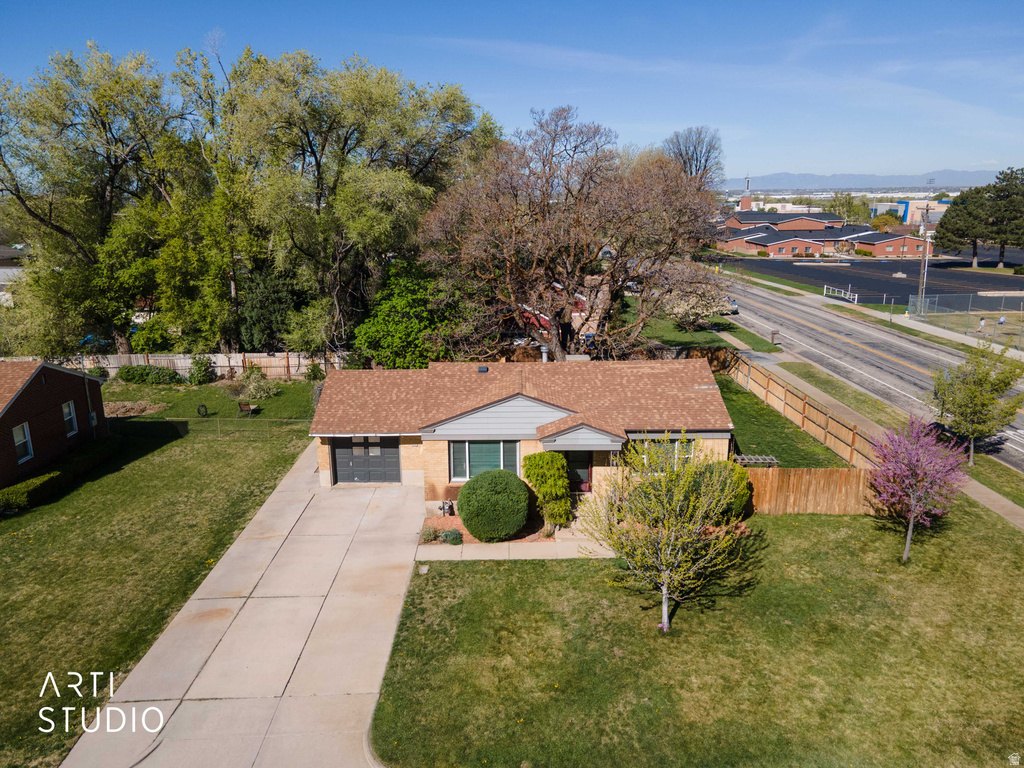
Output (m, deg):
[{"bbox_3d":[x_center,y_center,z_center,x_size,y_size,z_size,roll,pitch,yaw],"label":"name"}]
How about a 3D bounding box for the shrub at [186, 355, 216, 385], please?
[{"bbox_3d":[-19.049,-0.973,43.774,1.750,1.900,1.600,-1,15,0],"label":"shrub"}]

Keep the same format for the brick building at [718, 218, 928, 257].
[{"bbox_3d":[60.500,-32.290,150.852,33.000,7.800,46.000,0,15,0],"label":"brick building"}]

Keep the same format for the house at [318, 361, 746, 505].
[{"bbox_3d":[-0.074,1.395,28.674,15.300,4.800,10.300,-1,15,0],"label":"house"}]

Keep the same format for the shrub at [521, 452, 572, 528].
[{"bbox_3d":[1.175,3.669,23.670,1.550,3.000,1.400,-1,15,0],"label":"shrub"}]

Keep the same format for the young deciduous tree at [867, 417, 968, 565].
[{"bbox_3d":[12.620,3.425,22.270,2.750,4.750,2.700,0,15,0],"label":"young deciduous tree"}]

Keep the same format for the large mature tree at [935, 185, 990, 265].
[{"bbox_3d":[72.259,-24.408,111.297,9.300,12.200,9.000,-1,15,0],"label":"large mature tree"}]

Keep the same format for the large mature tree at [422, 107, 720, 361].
[{"bbox_3d":[3.250,-7.481,41.820,17.300,15.800,15.500,0,15,0],"label":"large mature tree"}]

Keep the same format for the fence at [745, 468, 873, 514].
[{"bbox_3d":[10.975,3.783,25.205,5.100,1.800,0.120,-1,15,0],"label":"fence"}]

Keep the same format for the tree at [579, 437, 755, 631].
[{"bbox_3d":[4.100,4.071,18.766,4.450,5.300,4.300,0,15,0],"label":"tree"}]

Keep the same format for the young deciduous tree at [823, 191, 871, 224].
[{"bbox_3d":[95.500,-48.316,202.447,12.300,12.300,12.000,0,15,0],"label":"young deciduous tree"}]

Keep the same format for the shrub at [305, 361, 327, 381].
[{"bbox_3d":[-12.219,-0.875,44.435,1.400,1.250,1.250,-1,15,0],"label":"shrub"}]

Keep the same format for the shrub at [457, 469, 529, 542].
[{"bbox_3d":[-0.640,4.147,24.130,2.420,2.400,2.420,0,15,0],"label":"shrub"}]

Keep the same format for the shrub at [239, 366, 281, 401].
[{"bbox_3d":[-14.600,-0.050,41.594,2.300,1.550,2.200,0,15,0],"label":"shrub"}]

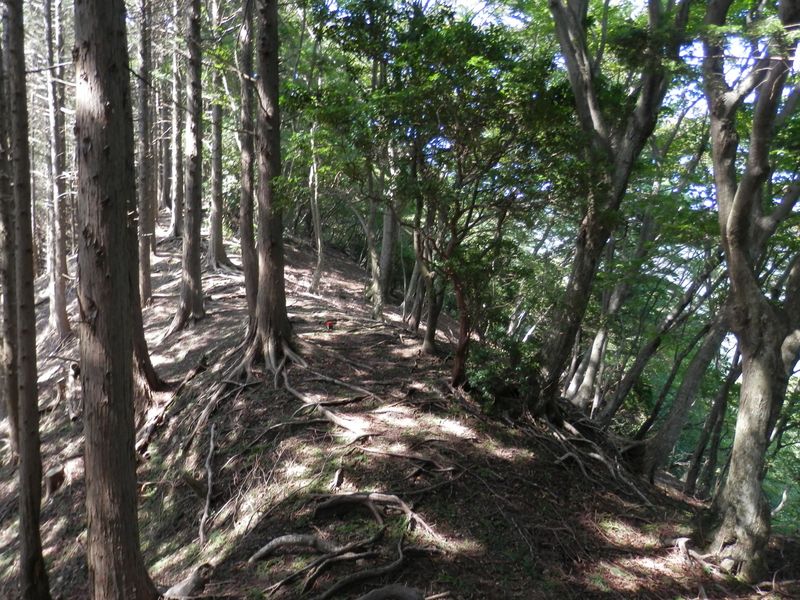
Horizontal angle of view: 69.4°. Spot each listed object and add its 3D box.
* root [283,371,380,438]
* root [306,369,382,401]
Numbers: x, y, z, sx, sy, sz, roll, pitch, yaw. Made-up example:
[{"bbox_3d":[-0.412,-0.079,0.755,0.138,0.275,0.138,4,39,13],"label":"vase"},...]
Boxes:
[{"bbox_3d":[-0.823,0.958,5.550,0.360,0.140,2.150,-2,8,-30],"label":"root"},{"bbox_3d":[-0.618,0.882,6.091,0.170,0.100,1.420,-2,8,-38],"label":"root"}]

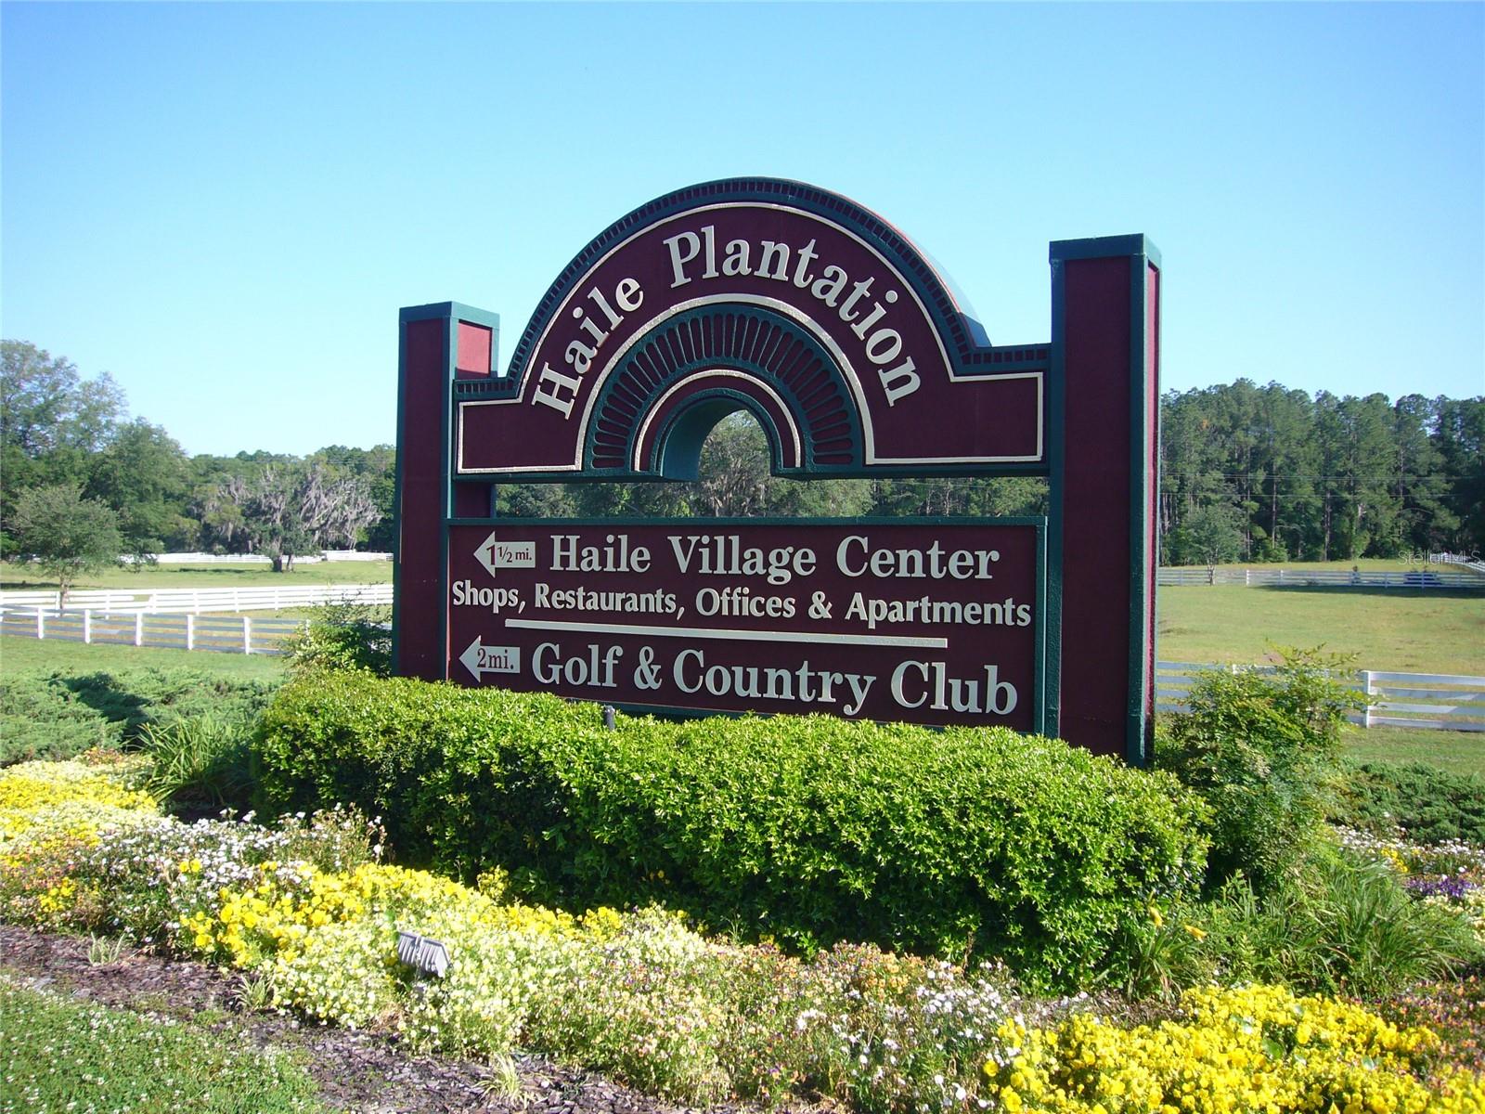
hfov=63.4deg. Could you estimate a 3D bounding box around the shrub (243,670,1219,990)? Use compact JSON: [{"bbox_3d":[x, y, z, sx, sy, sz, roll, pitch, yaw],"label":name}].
[{"bbox_3d":[-0.342,1.159,5.919,4.800,0.830,0.900,1,0,26],"label":"shrub"}]

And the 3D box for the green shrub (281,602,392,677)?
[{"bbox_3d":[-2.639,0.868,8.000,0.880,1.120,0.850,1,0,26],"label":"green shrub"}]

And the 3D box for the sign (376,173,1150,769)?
[{"bbox_3d":[-0.061,-0.266,6.862,4.580,3.640,0.480,1,0,26],"label":"sign"}]

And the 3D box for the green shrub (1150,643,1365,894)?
[{"bbox_3d":[2.501,1.043,5.800,0.960,1.160,0.880,1,0,26],"label":"green shrub"}]

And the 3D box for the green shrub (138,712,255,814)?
[{"bbox_3d":[-3.401,1.188,7.500,0.740,0.620,0.680,1,0,26],"label":"green shrub"}]

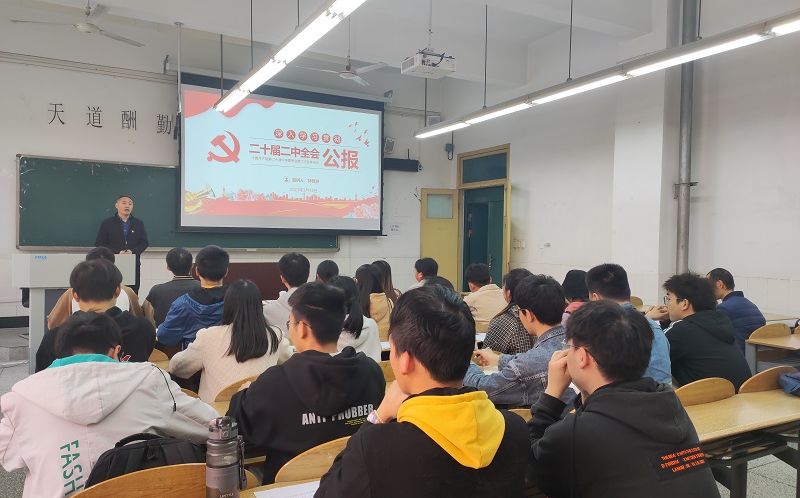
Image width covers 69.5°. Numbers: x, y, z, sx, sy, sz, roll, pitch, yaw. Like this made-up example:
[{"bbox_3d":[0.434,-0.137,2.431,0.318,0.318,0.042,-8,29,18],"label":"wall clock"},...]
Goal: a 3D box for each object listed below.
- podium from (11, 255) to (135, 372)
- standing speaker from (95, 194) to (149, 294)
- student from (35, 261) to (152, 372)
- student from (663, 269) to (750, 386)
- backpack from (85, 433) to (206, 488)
[{"bbox_3d":[-3.325,0.636,5.930,1.060,1.180,0.700,0,1,-29],"label":"podium"},{"bbox_3d":[-3.380,0.199,7.054,0.570,1.690,0.360,0,1,-34],"label":"standing speaker"},{"bbox_3d":[-1.229,0.686,2.369,0.500,1.295,0.700,0,1,-29],"label":"student"},{"bbox_3d":[1.254,0.735,2.732,0.530,1.270,0.680,0,1,-37],"label":"student"},{"bbox_3d":[-0.650,0.717,1.547,0.330,0.450,0.200,0,1,-29],"label":"backpack"}]

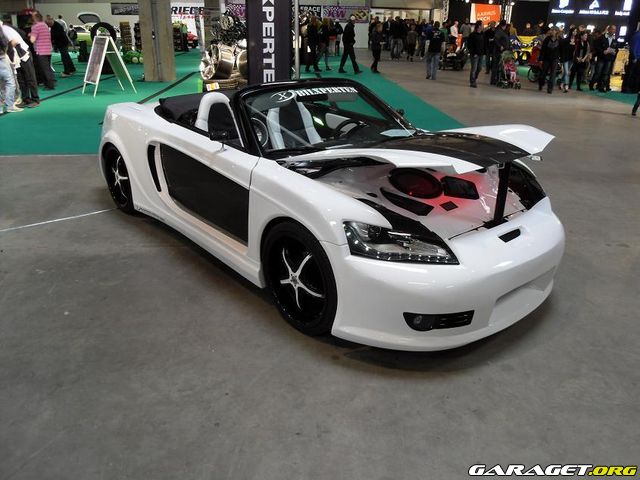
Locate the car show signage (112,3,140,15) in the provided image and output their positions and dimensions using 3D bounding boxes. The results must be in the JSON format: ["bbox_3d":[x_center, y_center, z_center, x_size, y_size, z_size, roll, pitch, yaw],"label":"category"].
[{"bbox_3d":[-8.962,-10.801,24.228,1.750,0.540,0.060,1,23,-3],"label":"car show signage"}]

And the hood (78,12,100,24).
[{"bbox_3d":[-10.251,-9.807,22.973,1.200,0.550,0.750,-2,24,-9],"label":"hood"}]

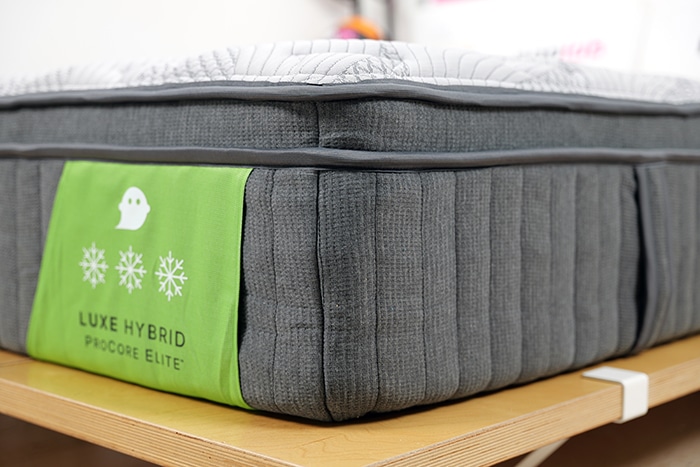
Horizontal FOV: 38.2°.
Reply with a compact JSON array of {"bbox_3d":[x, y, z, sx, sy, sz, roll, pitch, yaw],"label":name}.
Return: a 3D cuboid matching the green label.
[{"bbox_3d":[-0.214,0.040,1.011,0.325,0.218,0.030,4,7,39],"label":"green label"}]

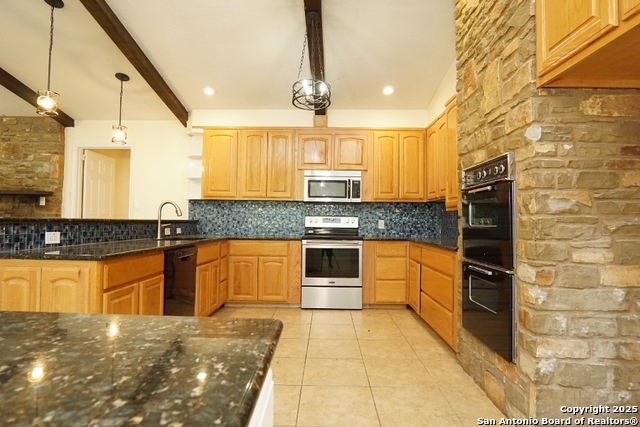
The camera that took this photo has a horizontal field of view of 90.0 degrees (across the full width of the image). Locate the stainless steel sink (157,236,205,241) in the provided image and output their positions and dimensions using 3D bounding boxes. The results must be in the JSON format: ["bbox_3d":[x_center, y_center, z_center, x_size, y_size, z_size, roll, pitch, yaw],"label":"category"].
[{"bbox_3d":[-1.412,0.371,3.343,0.400,0.200,0.550,1,-1,1],"label":"stainless steel sink"}]

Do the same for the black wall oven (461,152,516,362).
[{"bbox_3d":[1.362,0.256,2.117,0.560,1.200,0.675,1,-2,1],"label":"black wall oven"}]

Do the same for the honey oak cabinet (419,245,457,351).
[{"bbox_3d":[1.385,0.730,2.992,0.600,0.808,0.950,1,-1,1],"label":"honey oak cabinet"}]

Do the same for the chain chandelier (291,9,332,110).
[{"bbox_3d":[-0.072,-1.404,2.918,0.344,0.836,0.344,1,-1,1],"label":"chain chandelier"}]

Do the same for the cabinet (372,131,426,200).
[{"bbox_3d":[1.079,-0.656,4.595,0.751,0.984,0.330,1,-2,1],"label":"cabinet"}]

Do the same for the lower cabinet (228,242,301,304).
[{"bbox_3d":[-0.714,0.776,4.460,0.941,0.820,0.610,1,-2,1],"label":"lower cabinet"}]

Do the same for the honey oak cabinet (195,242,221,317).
[{"bbox_3d":[-1.499,0.707,3.468,0.600,0.800,0.745,1,-2,1],"label":"honey oak cabinet"}]

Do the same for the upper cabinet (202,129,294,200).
[{"bbox_3d":[-0.989,-0.681,4.634,1.289,1.010,0.330,1,-2,1],"label":"upper cabinet"}]

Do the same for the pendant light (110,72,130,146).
[{"bbox_3d":[-2.154,-1.134,3.472,0.155,0.763,0.155,1,-2,1],"label":"pendant light"}]

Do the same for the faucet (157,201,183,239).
[{"bbox_3d":[-1.561,0.072,3.314,0.250,0.389,0.090,1,-1,1],"label":"faucet"}]

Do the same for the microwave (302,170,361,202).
[{"bbox_3d":[0.179,-0.353,4.448,0.757,0.424,0.390,1,-1,1],"label":"microwave"}]

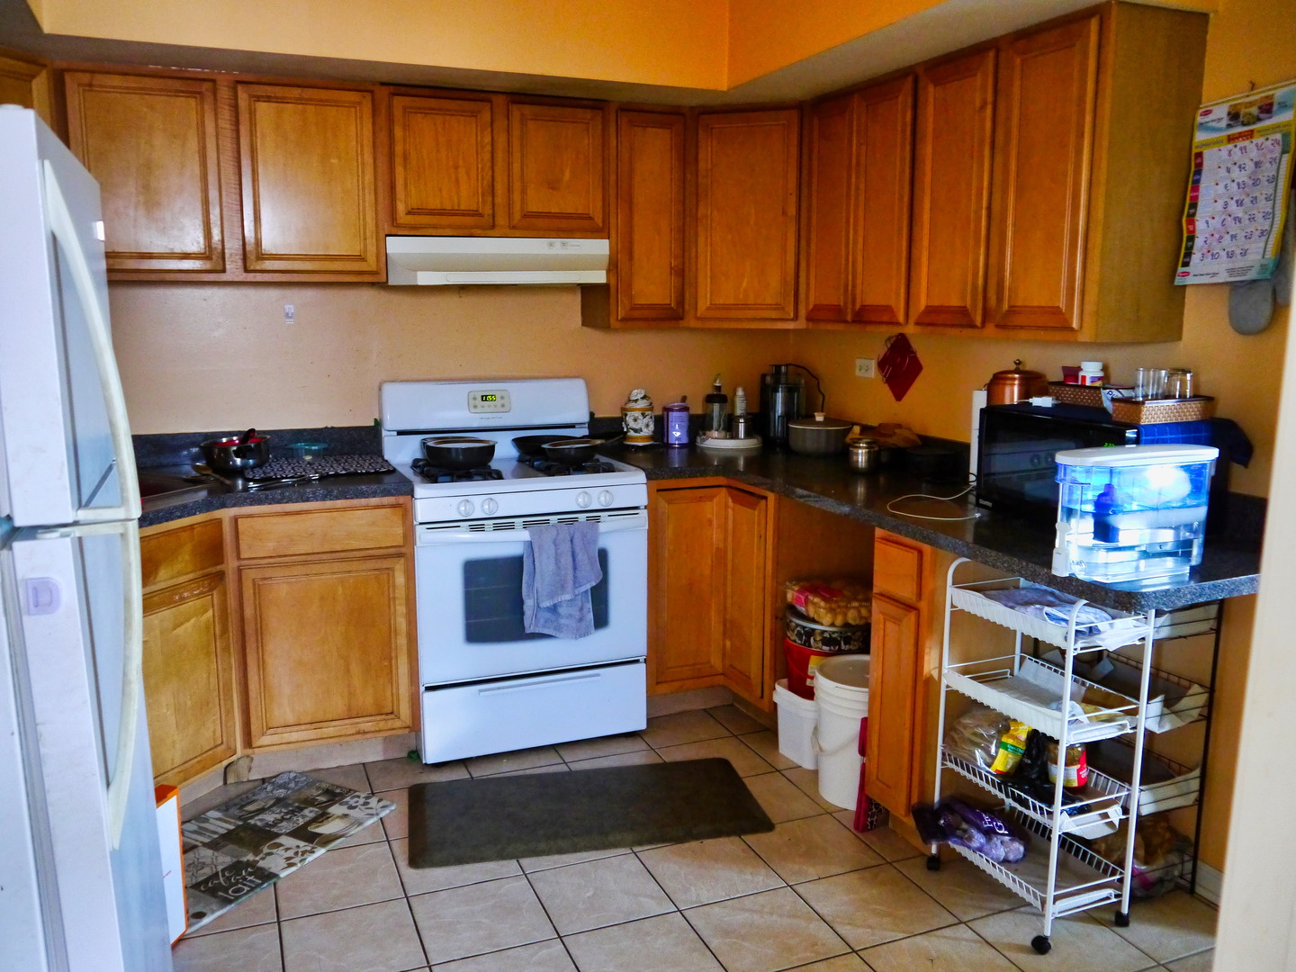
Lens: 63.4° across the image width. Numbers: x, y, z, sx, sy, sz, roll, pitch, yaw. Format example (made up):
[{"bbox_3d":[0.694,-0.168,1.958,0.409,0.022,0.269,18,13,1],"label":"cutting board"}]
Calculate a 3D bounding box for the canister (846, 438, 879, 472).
[{"bbox_3d":[0.737,-0.102,3.583,0.100,0.102,0.100,0,9,0],"label":"canister"}]

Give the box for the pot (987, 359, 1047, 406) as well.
[{"bbox_3d":[1.045,-0.292,2.976,0.176,0.137,0.176,4,10,19],"label":"pot"}]

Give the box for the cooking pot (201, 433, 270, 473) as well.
[{"bbox_3d":[-1.365,-0.110,3.485,0.213,0.103,0.213,-4,10,-22],"label":"cooking pot"}]

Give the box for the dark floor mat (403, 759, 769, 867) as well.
[{"bbox_3d":[-0.185,0.942,3.088,1.012,0.018,0.512,-2,10,-11],"label":"dark floor mat"}]

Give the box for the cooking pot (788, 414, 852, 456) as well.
[{"bbox_3d":[0.657,-0.202,4.024,0.245,0.155,0.245,0,9,0],"label":"cooking pot"}]

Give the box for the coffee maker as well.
[{"bbox_3d":[0.529,-0.317,4.128,0.189,0.310,0.207,1,10,3],"label":"coffee maker"}]

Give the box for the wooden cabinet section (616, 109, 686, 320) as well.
[{"bbox_3d":[-0.035,-0.954,3.769,0.251,0.706,0.260,-4,11,-22],"label":"wooden cabinet section"}]

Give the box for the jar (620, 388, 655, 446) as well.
[{"bbox_3d":[-0.037,-0.260,4.072,0.125,0.213,0.125,0,10,2],"label":"jar"}]

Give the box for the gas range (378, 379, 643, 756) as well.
[{"bbox_3d":[-0.472,0.254,3.655,0.765,1.190,0.690,-4,10,-22],"label":"gas range"}]

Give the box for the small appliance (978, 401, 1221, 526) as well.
[{"bbox_3d":[1.147,-0.043,2.675,0.335,0.282,0.500,-4,10,-25],"label":"small appliance"}]

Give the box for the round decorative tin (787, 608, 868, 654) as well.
[{"bbox_3d":[0.600,0.451,3.373,0.304,0.076,0.304,0,10,0],"label":"round decorative tin"}]

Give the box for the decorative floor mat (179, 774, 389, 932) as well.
[{"bbox_3d":[-1.119,0.978,2.866,0.450,0.014,0.770,5,11,28],"label":"decorative floor mat"}]

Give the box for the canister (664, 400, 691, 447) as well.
[{"bbox_3d":[0.114,-0.238,4.084,0.099,0.164,0.099,0,10,2],"label":"canister"}]

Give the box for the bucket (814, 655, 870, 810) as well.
[{"bbox_3d":[0.653,0.742,3.156,0.307,0.384,0.307,0,10,0],"label":"bucket"}]

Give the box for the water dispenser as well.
[{"bbox_3d":[0.999,0.052,2.176,0.360,0.256,0.145,-3,10,-19],"label":"water dispenser"}]

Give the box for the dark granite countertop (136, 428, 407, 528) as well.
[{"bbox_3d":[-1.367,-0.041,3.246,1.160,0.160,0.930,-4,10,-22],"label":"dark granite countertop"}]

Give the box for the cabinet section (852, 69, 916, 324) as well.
[{"bbox_3d":[0.832,-0.864,3.250,0.260,0.708,0.291,-4,11,-22],"label":"cabinet section"}]

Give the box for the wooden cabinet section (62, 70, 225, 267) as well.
[{"bbox_3d":[-1.495,-0.921,3.159,0.386,0.550,0.260,-4,11,-22],"label":"wooden cabinet section"}]

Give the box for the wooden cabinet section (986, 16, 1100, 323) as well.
[{"bbox_3d":[1.093,-0.754,2.632,0.260,0.710,0.299,-4,11,-22],"label":"wooden cabinet section"}]

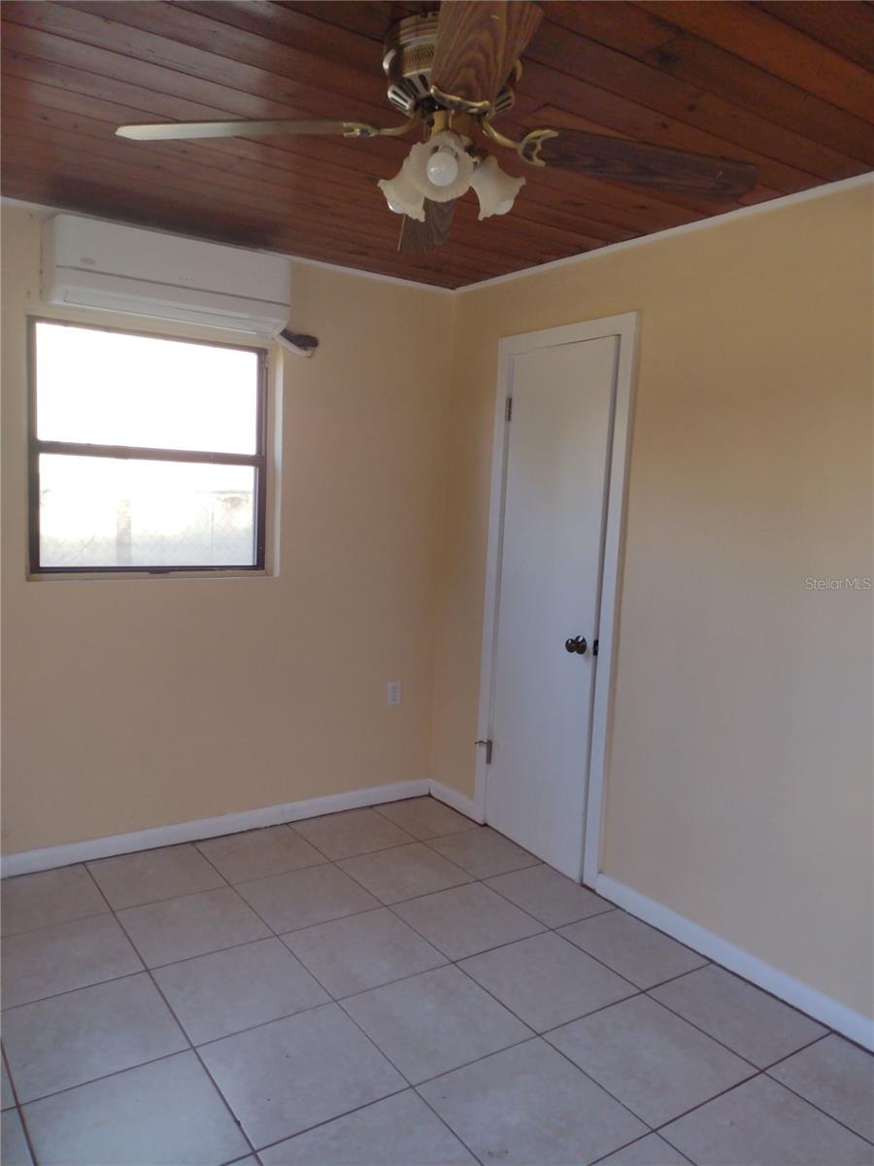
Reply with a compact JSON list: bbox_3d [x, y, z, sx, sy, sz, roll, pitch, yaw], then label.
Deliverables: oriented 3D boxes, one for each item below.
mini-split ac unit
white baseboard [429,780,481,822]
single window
[{"bbox_3d":[-0.954,-1.082,3.263,0.828,0.277,0.217,-2,9,-34],"label":"mini-split ac unit"},{"bbox_3d":[0.082,0.995,4.160,0.015,0.083,0.384,-2,9,-34],"label":"white baseboard"},{"bbox_3d":[-1.079,-0.497,3.493,0.903,0.901,0.075,-2,9,-34],"label":"single window"}]

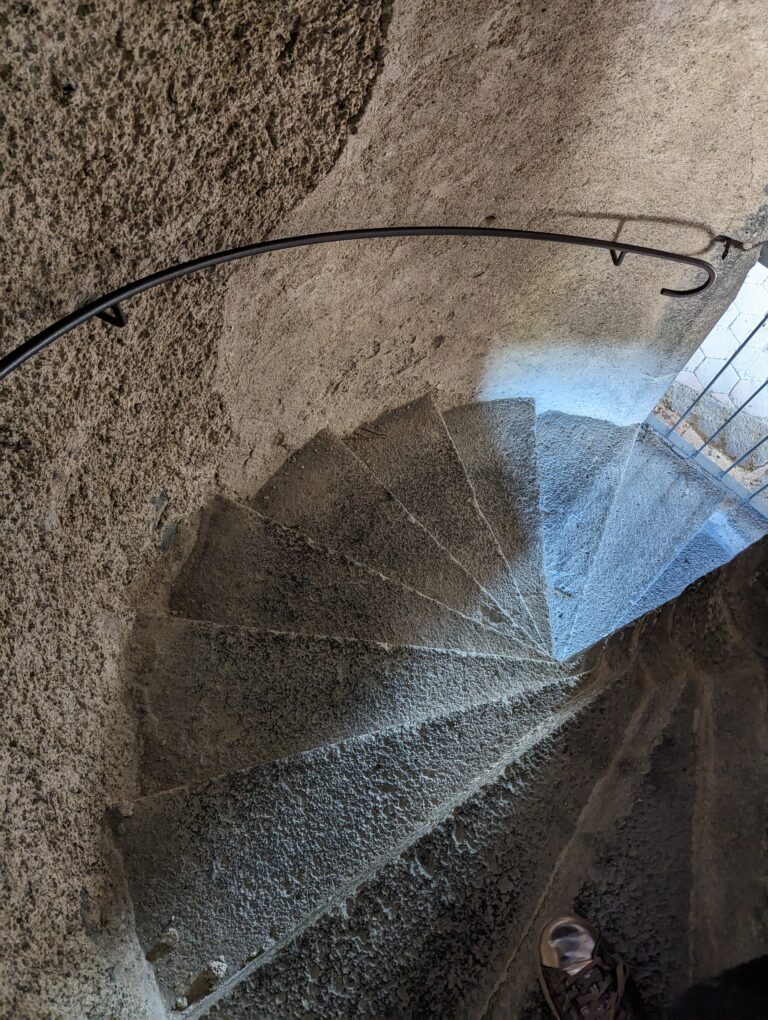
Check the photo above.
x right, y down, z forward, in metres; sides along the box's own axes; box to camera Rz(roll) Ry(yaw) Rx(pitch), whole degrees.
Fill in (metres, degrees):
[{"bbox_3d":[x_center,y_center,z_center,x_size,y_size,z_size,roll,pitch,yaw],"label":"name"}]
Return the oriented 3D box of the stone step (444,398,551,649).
[{"bbox_3d":[0.435,0.074,2.678,0.410,0.165,1.040,-5,70,-2],"label":"stone step"}]

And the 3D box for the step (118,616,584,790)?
[{"bbox_3d":[-0.067,0.519,1.847,1.110,0.165,0.430,0,70,0],"label":"step"}]

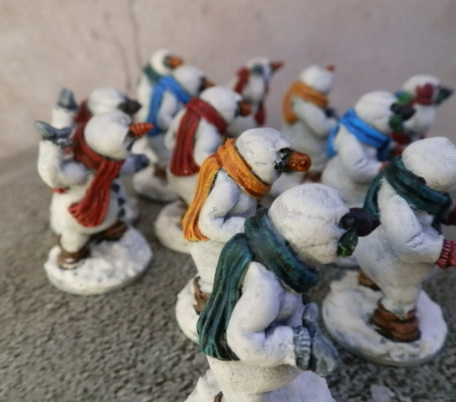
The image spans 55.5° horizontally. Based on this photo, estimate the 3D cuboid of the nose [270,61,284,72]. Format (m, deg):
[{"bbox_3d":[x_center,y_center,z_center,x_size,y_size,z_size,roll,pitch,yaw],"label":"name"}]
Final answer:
[{"bbox_3d":[0.022,-0.060,0.194,0.006,0.003,0.003,-23,23,10],"label":"nose"}]

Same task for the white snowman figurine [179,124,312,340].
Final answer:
[{"bbox_3d":[0.003,0.005,0.095,0.030,0.044,0.028,7,26,12],"label":"white snowman figurine"}]

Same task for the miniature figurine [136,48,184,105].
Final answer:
[{"bbox_3d":[-0.037,-0.051,0.213,0.030,0.043,0.028,3,25,4],"label":"miniature figurine"}]

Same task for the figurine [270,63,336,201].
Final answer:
[{"bbox_3d":[0.029,-0.029,0.166,0.030,0.045,0.028,-13,29,-27],"label":"figurine"}]

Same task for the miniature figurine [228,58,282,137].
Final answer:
[{"bbox_3d":[0.009,-0.044,0.201,0.030,0.042,0.028,1,25,0],"label":"miniature figurine"}]

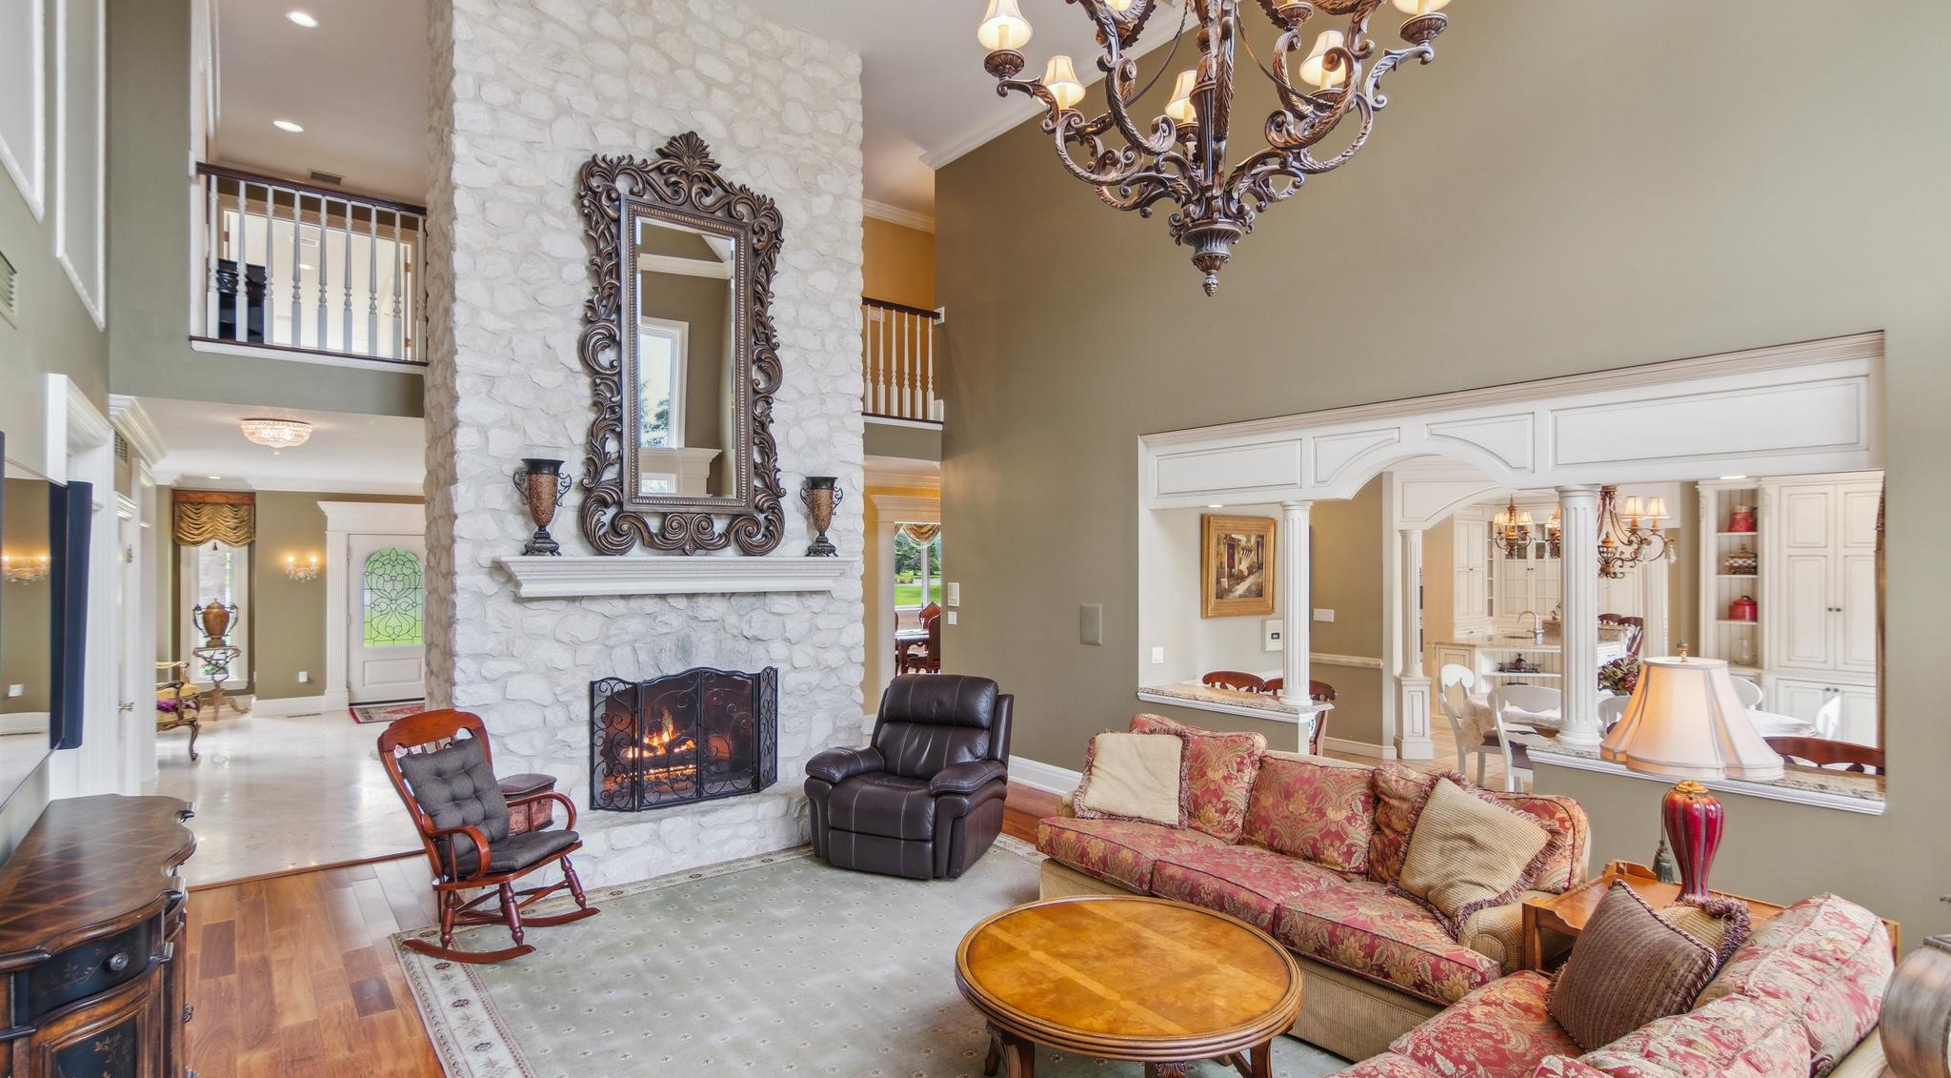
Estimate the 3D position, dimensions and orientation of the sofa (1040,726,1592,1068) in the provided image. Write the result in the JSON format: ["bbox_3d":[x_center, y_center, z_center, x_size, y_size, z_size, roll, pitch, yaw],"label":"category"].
[{"bbox_3d":[1.346,1.466,4.121,0.984,0.905,2.244,0,-1,-39],"label":"sofa"}]

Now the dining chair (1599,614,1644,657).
[{"bbox_3d":[7.051,1.396,10.039,0.512,1.102,0.472,0,-1,-39],"label":"dining chair"}]

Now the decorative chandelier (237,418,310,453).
[{"bbox_3d":[-4.699,-0.686,6.193,0.394,0.212,0.394,0,-1,-39],"label":"decorative chandelier"}]

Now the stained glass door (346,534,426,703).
[{"bbox_3d":[-7.429,1.038,11.794,0.984,2.131,0.069,0,-1,-39],"label":"stained glass door"}]

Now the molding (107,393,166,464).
[{"bbox_3d":[-5.774,-0.691,6.424,0.128,0.167,3.543,0,-1,-39],"label":"molding"}]

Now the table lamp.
[{"bbox_3d":[2.415,0.789,3.116,0.502,0.856,0.502,0,-1,-39],"label":"table lamp"}]

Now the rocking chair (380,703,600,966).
[{"bbox_3d":[-2.353,1.413,4.496,0.807,1.102,0.571,-1,-1,6],"label":"rocking chair"}]

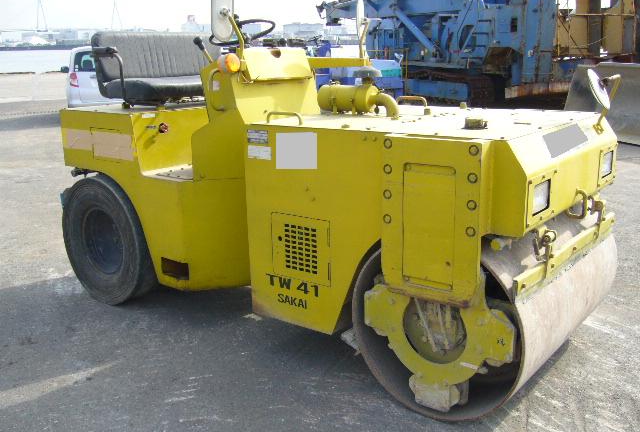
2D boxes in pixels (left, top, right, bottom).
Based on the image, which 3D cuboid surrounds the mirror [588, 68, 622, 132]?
[{"bbox_3d":[1.381,-0.563,3.117,0.166,0.312,0.205,11,18,37],"label":"mirror"}]

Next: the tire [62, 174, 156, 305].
[{"bbox_3d":[-1.283,0.139,4.075,0.804,0.804,0.244,11,18,37],"label":"tire"}]

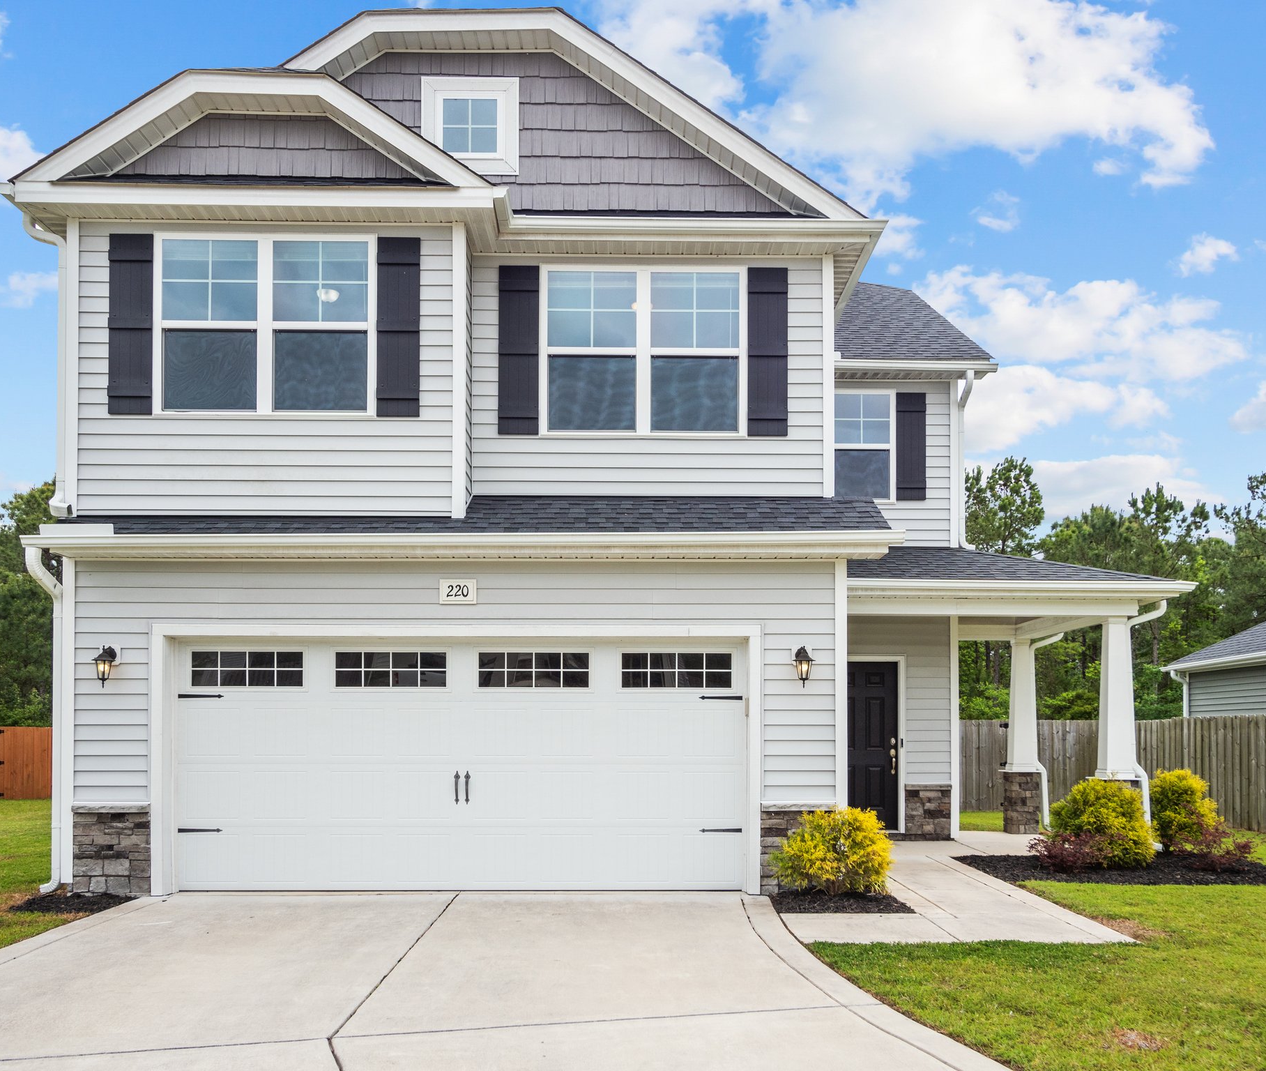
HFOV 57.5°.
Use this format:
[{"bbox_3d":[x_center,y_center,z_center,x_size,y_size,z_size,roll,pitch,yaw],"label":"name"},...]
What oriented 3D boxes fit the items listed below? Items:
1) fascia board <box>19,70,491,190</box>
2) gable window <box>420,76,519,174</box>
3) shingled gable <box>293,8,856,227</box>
[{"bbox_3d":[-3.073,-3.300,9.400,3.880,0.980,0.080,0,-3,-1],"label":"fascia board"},{"bbox_3d":[-1.449,-3.635,10.240,0.870,0.870,0.090,0,-1,-1],"label":"gable window"},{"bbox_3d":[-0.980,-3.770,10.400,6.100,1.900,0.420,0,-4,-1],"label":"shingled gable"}]

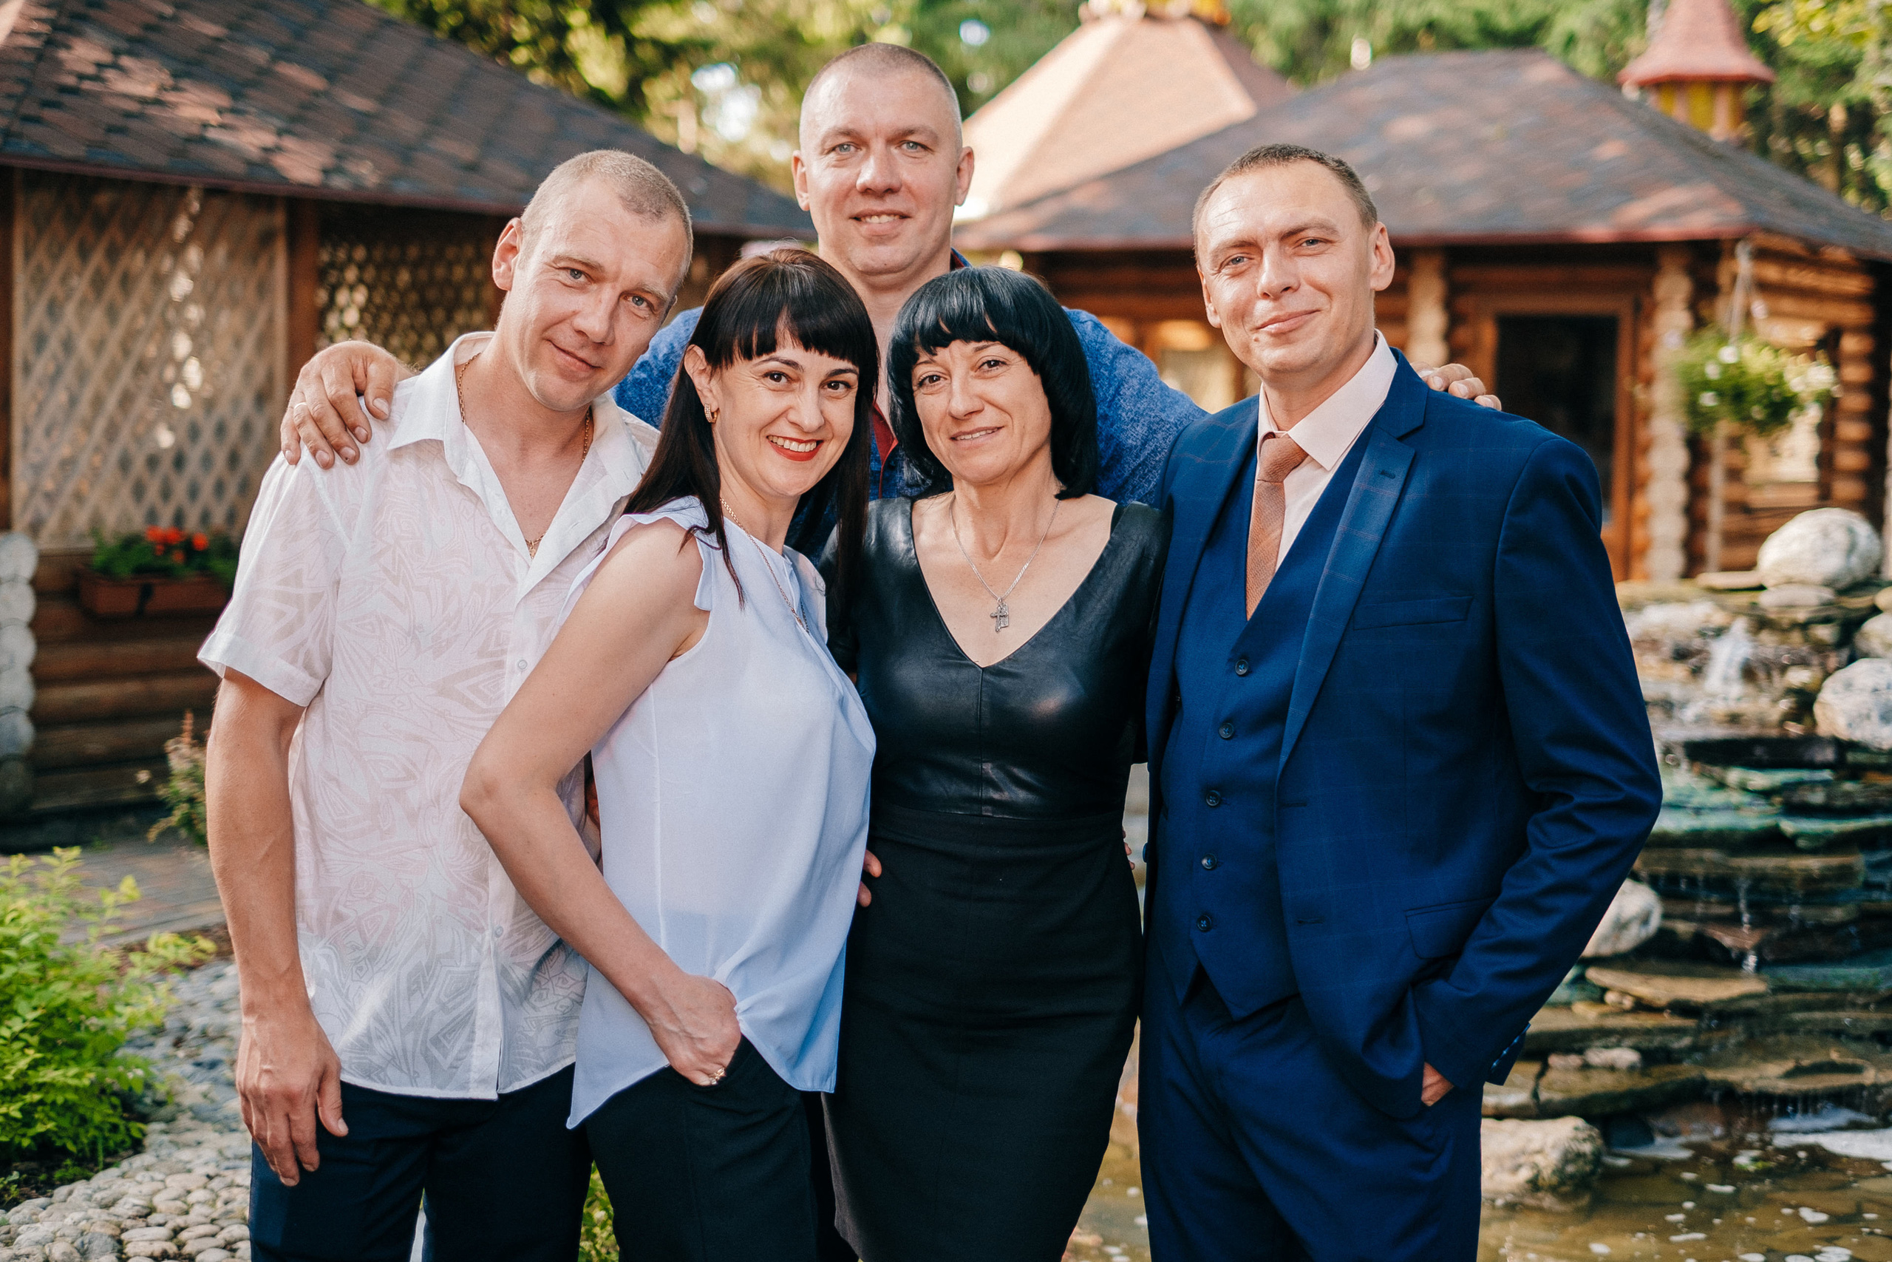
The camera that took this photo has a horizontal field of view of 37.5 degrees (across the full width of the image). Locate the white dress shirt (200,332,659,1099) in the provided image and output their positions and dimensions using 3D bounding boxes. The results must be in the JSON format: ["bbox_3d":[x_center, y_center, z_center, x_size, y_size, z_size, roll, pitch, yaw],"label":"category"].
[{"bbox_3d":[-0.465,0.068,2.640,0.500,0.700,0.280,1,2,-30],"label":"white dress shirt"}]

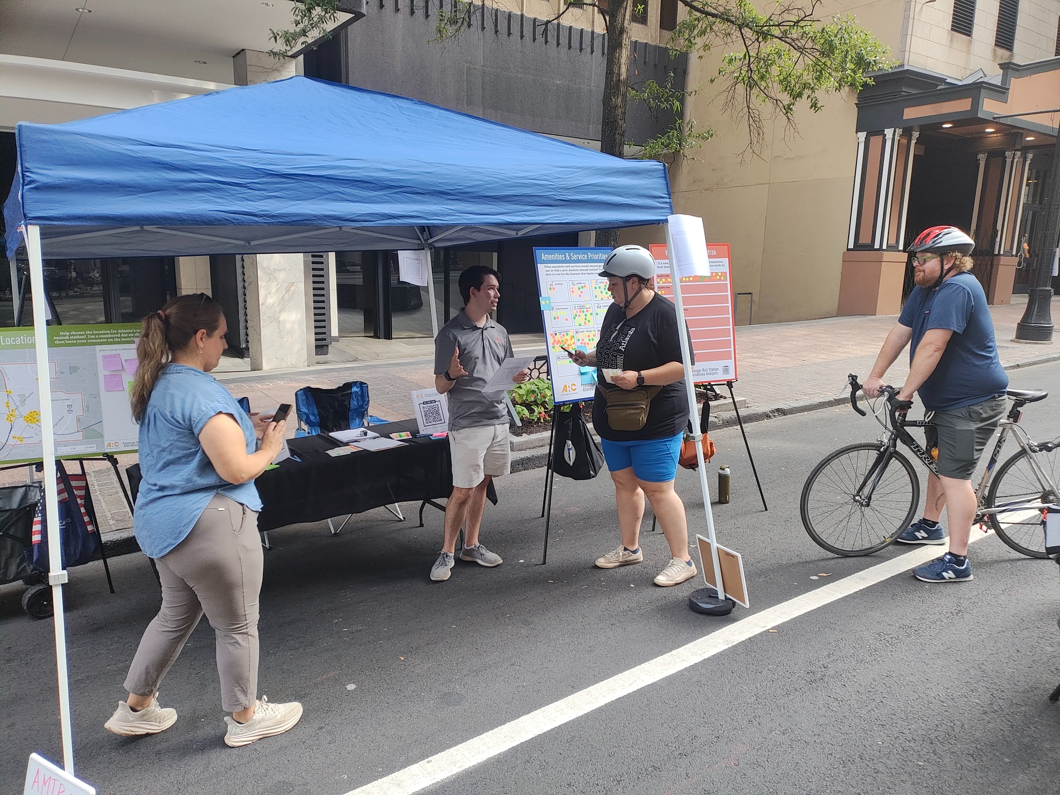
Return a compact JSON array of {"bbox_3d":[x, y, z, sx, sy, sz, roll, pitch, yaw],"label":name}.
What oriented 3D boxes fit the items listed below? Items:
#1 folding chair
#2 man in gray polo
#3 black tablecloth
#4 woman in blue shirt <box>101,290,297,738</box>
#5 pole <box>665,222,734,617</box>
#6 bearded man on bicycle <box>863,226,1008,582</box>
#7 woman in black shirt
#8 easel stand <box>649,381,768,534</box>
[{"bbox_3d":[-1.189,0.378,4.997,0.710,0.860,0.540,-9,16,-40],"label":"folding chair"},{"bbox_3d":[-0.293,0.140,4.090,0.510,1.660,0.460,-7,15,-34],"label":"man in gray polo"},{"bbox_3d":[-1.105,0.461,4.142,1.830,0.410,0.520,-9,16,-40],"label":"black tablecloth"},{"bbox_3d":[-1.165,0.437,2.695,0.710,1.590,0.490,-3,13,-20],"label":"woman in blue shirt"},{"bbox_3d":[0.790,0.113,3.681,0.240,1.919,0.220,-9,12,2],"label":"pole"},{"bbox_3d":[2.250,0.019,4.186,0.720,1.860,0.600,1,12,-3],"label":"bearded man on bicycle"},{"bbox_3d":[0.598,0.105,4.028,0.610,1.750,0.570,-7,15,-34],"label":"woman in black shirt"},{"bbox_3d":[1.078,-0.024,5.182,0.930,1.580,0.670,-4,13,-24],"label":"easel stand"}]

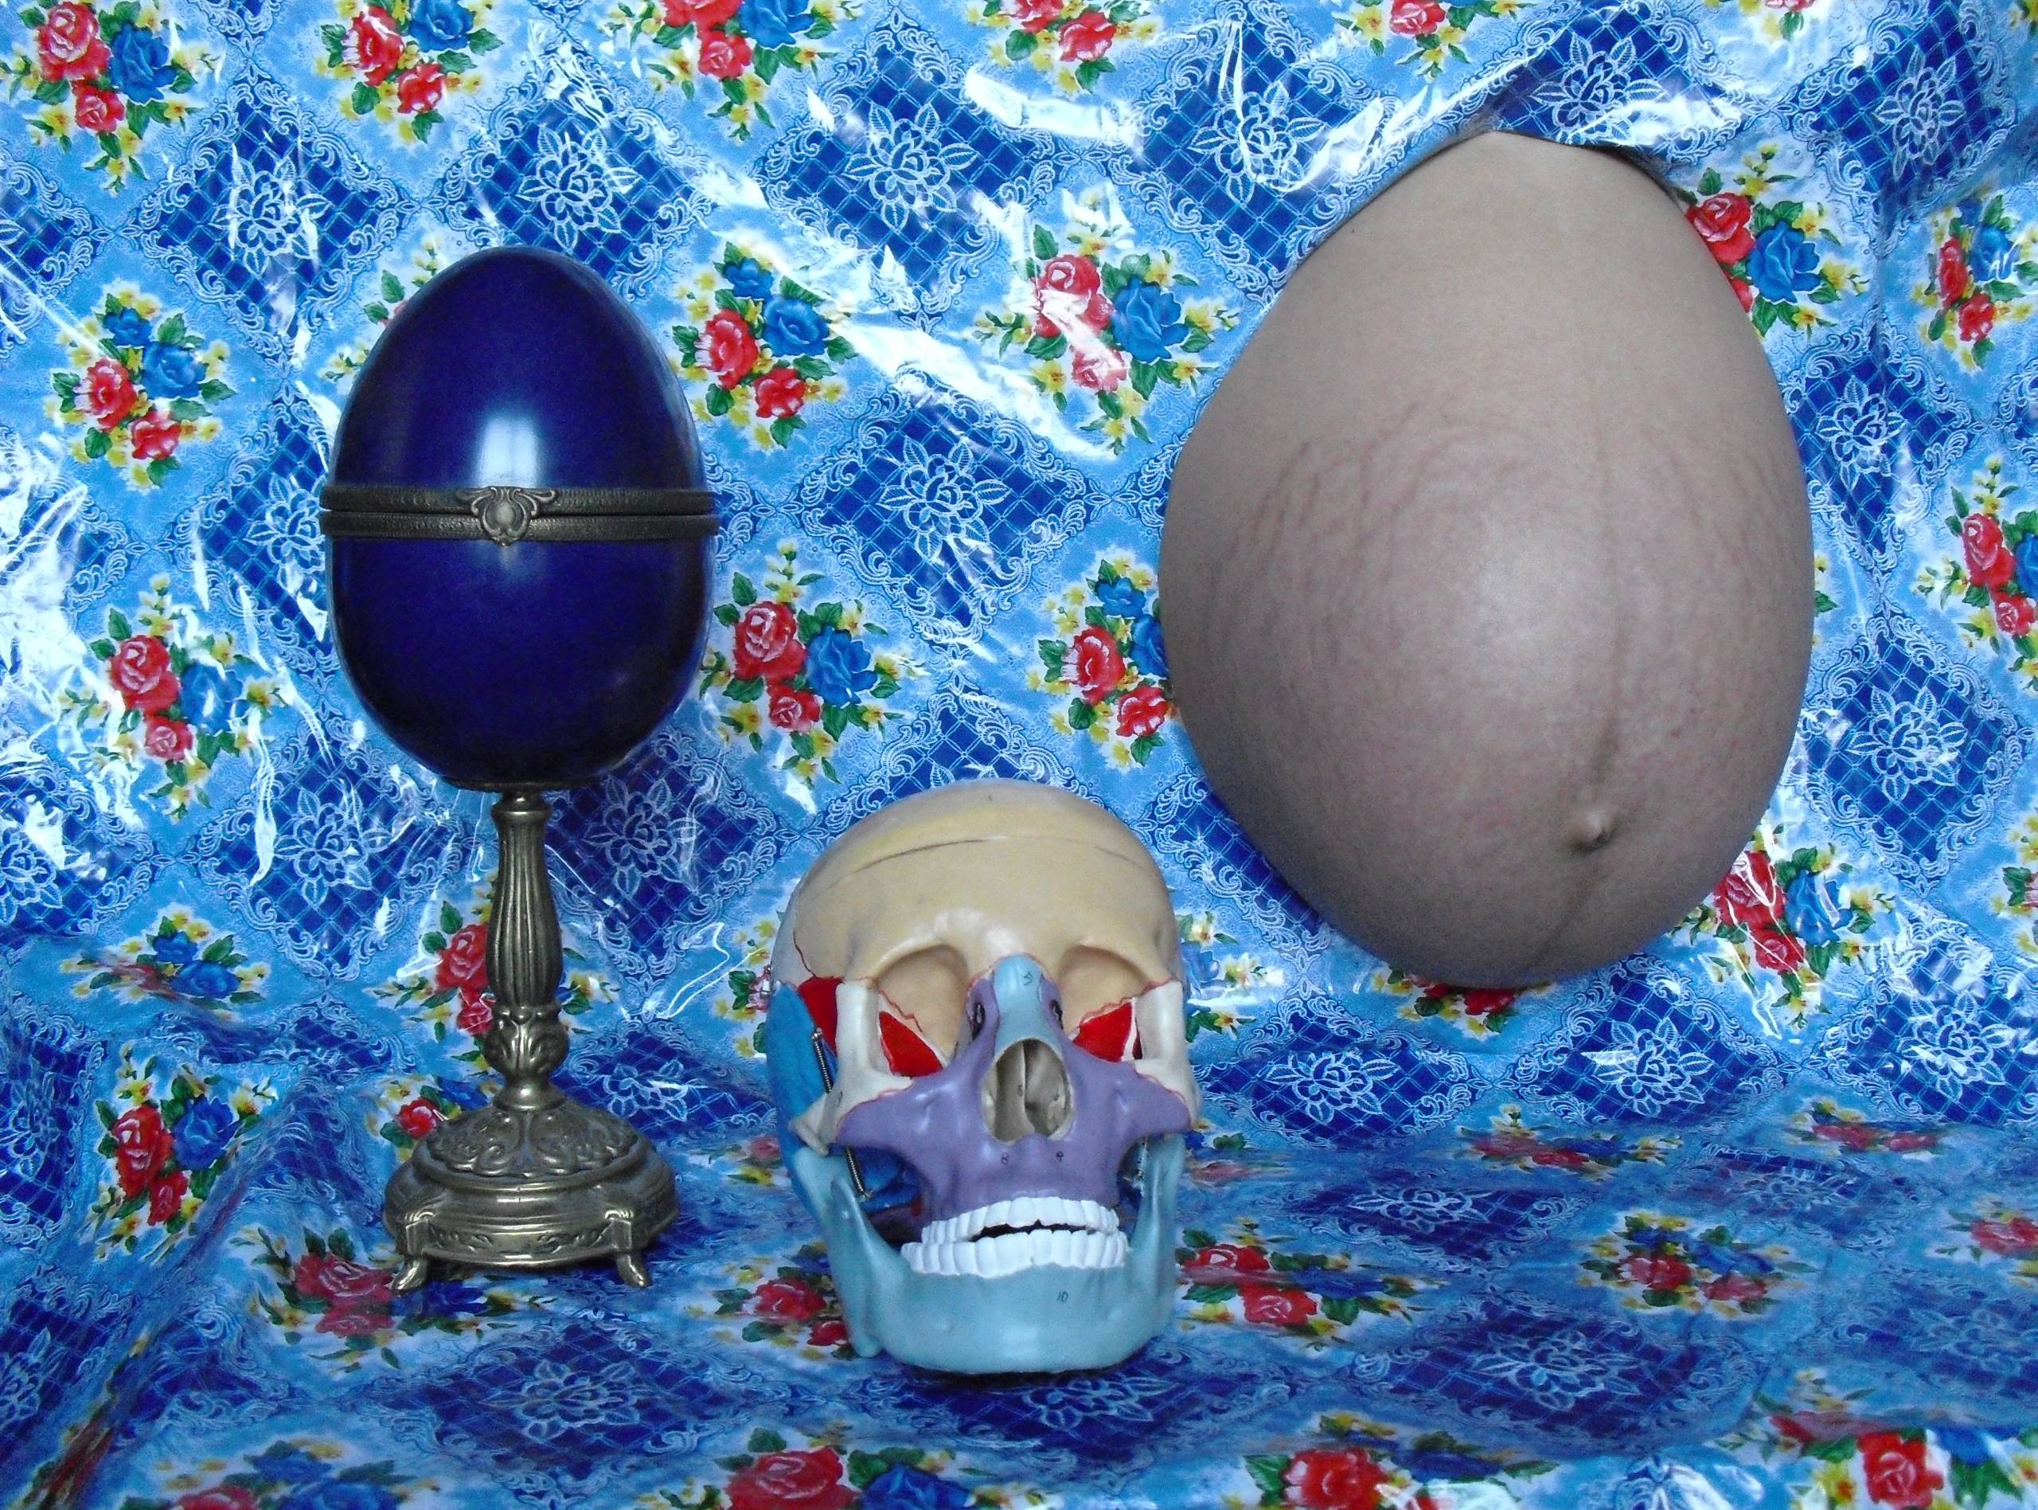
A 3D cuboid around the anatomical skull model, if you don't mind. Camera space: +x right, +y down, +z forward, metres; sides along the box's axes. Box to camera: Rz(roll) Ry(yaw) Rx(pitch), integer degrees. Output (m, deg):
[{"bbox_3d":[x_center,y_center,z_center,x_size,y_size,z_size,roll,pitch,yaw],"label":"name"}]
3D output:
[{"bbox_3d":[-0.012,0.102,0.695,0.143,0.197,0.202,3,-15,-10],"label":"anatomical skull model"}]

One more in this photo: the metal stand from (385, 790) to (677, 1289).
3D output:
[{"bbox_3d":[-0.166,0.090,0.718,0.100,0.157,0.100,-1,7,-6],"label":"metal stand"}]

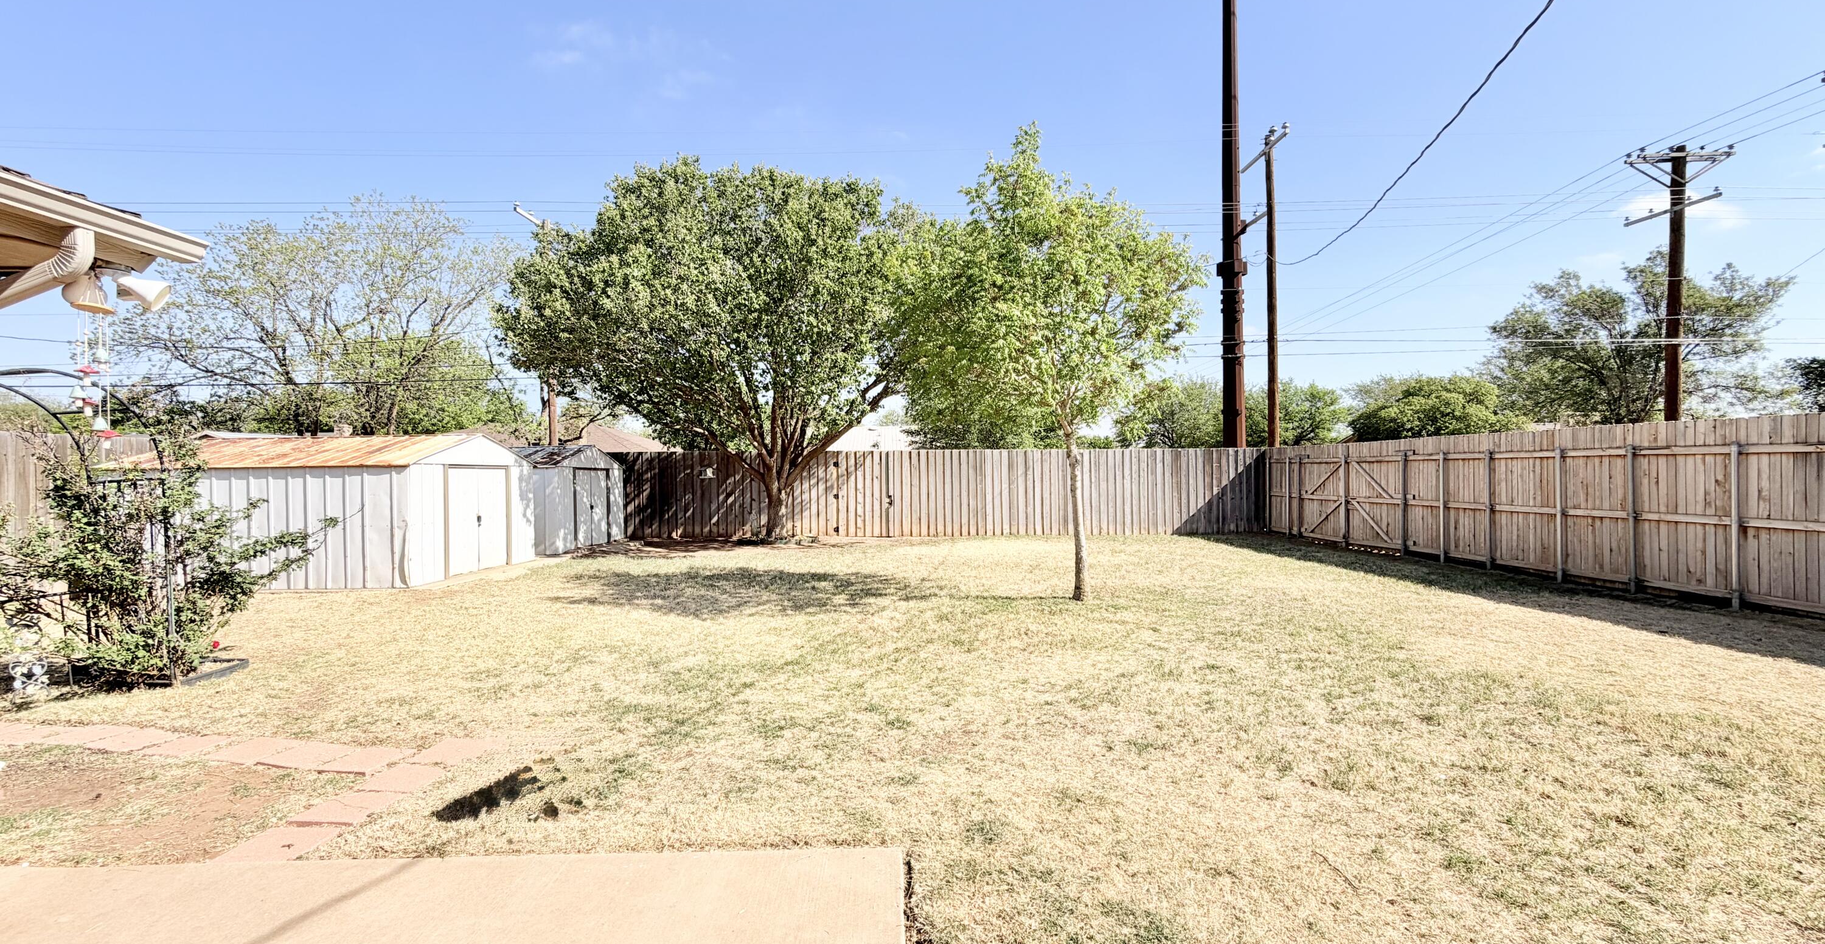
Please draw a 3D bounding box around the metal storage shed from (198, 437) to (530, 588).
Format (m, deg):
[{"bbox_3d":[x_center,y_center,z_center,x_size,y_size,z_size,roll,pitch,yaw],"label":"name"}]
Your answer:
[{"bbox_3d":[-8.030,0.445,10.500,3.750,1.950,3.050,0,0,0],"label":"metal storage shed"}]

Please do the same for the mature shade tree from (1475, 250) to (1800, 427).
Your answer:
[{"bbox_3d":[29.760,-3.930,31.000,9.300,10.700,9.300,0,0,0],"label":"mature shade tree"}]

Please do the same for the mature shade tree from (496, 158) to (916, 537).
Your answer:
[{"bbox_3d":[-4.241,-2.580,15.300,8.900,8.000,8.500,0,0,0],"label":"mature shade tree"}]

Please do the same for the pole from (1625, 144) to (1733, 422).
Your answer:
[{"bbox_3d":[21.238,-3.830,20.500,2.440,10.500,2.400,0,0,0],"label":"pole"}]

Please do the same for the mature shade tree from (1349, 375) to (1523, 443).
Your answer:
[{"bbox_3d":[23.902,-1.530,34.000,6.800,5.900,6.800,0,0,0],"label":"mature shade tree"}]

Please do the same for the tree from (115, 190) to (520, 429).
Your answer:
[{"bbox_3d":[-18.528,-3.730,24.000,9.900,10.300,9.900,0,0,0],"label":"tree"}]

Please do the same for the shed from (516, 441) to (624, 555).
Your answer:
[{"bbox_3d":[-7.230,0.455,13.950,2.300,1.930,2.800,0,0,0],"label":"shed"}]

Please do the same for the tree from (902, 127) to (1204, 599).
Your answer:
[{"bbox_3d":[1.610,-1.230,8.400,3.400,5.300,3.400,0,0,0],"label":"tree"}]

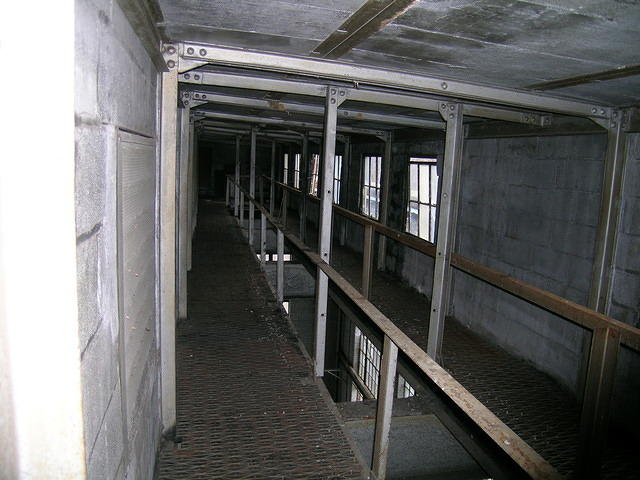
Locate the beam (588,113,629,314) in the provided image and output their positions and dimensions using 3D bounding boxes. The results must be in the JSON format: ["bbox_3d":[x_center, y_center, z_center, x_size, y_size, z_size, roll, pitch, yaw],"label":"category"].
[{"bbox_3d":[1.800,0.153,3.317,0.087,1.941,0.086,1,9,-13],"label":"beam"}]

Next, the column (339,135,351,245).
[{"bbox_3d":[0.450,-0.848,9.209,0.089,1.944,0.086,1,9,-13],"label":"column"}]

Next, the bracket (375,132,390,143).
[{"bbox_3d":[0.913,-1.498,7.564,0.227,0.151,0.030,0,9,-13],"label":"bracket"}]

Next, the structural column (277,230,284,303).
[{"bbox_3d":[-0.440,0.313,5.891,0.072,0.818,0.084,0,9,-13],"label":"structural column"}]

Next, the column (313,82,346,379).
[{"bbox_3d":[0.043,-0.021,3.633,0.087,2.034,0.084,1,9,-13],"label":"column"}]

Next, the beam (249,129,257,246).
[{"bbox_3d":[-1.214,-0.938,9.307,0.079,2.122,0.084,0,9,-13],"label":"beam"}]

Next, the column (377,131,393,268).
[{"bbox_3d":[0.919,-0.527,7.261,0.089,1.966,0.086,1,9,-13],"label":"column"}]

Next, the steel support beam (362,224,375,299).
[{"bbox_3d":[0.571,0.265,6.083,0.084,0.941,0.084,0,9,-13],"label":"steel support beam"}]

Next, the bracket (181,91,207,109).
[{"bbox_3d":[-1.089,-1.209,4.506,0.210,0.148,0.039,1,9,-13],"label":"bracket"}]

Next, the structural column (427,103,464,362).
[{"bbox_3d":[0.971,0.011,4.077,0.079,2.120,0.084,0,9,-13],"label":"structural column"}]

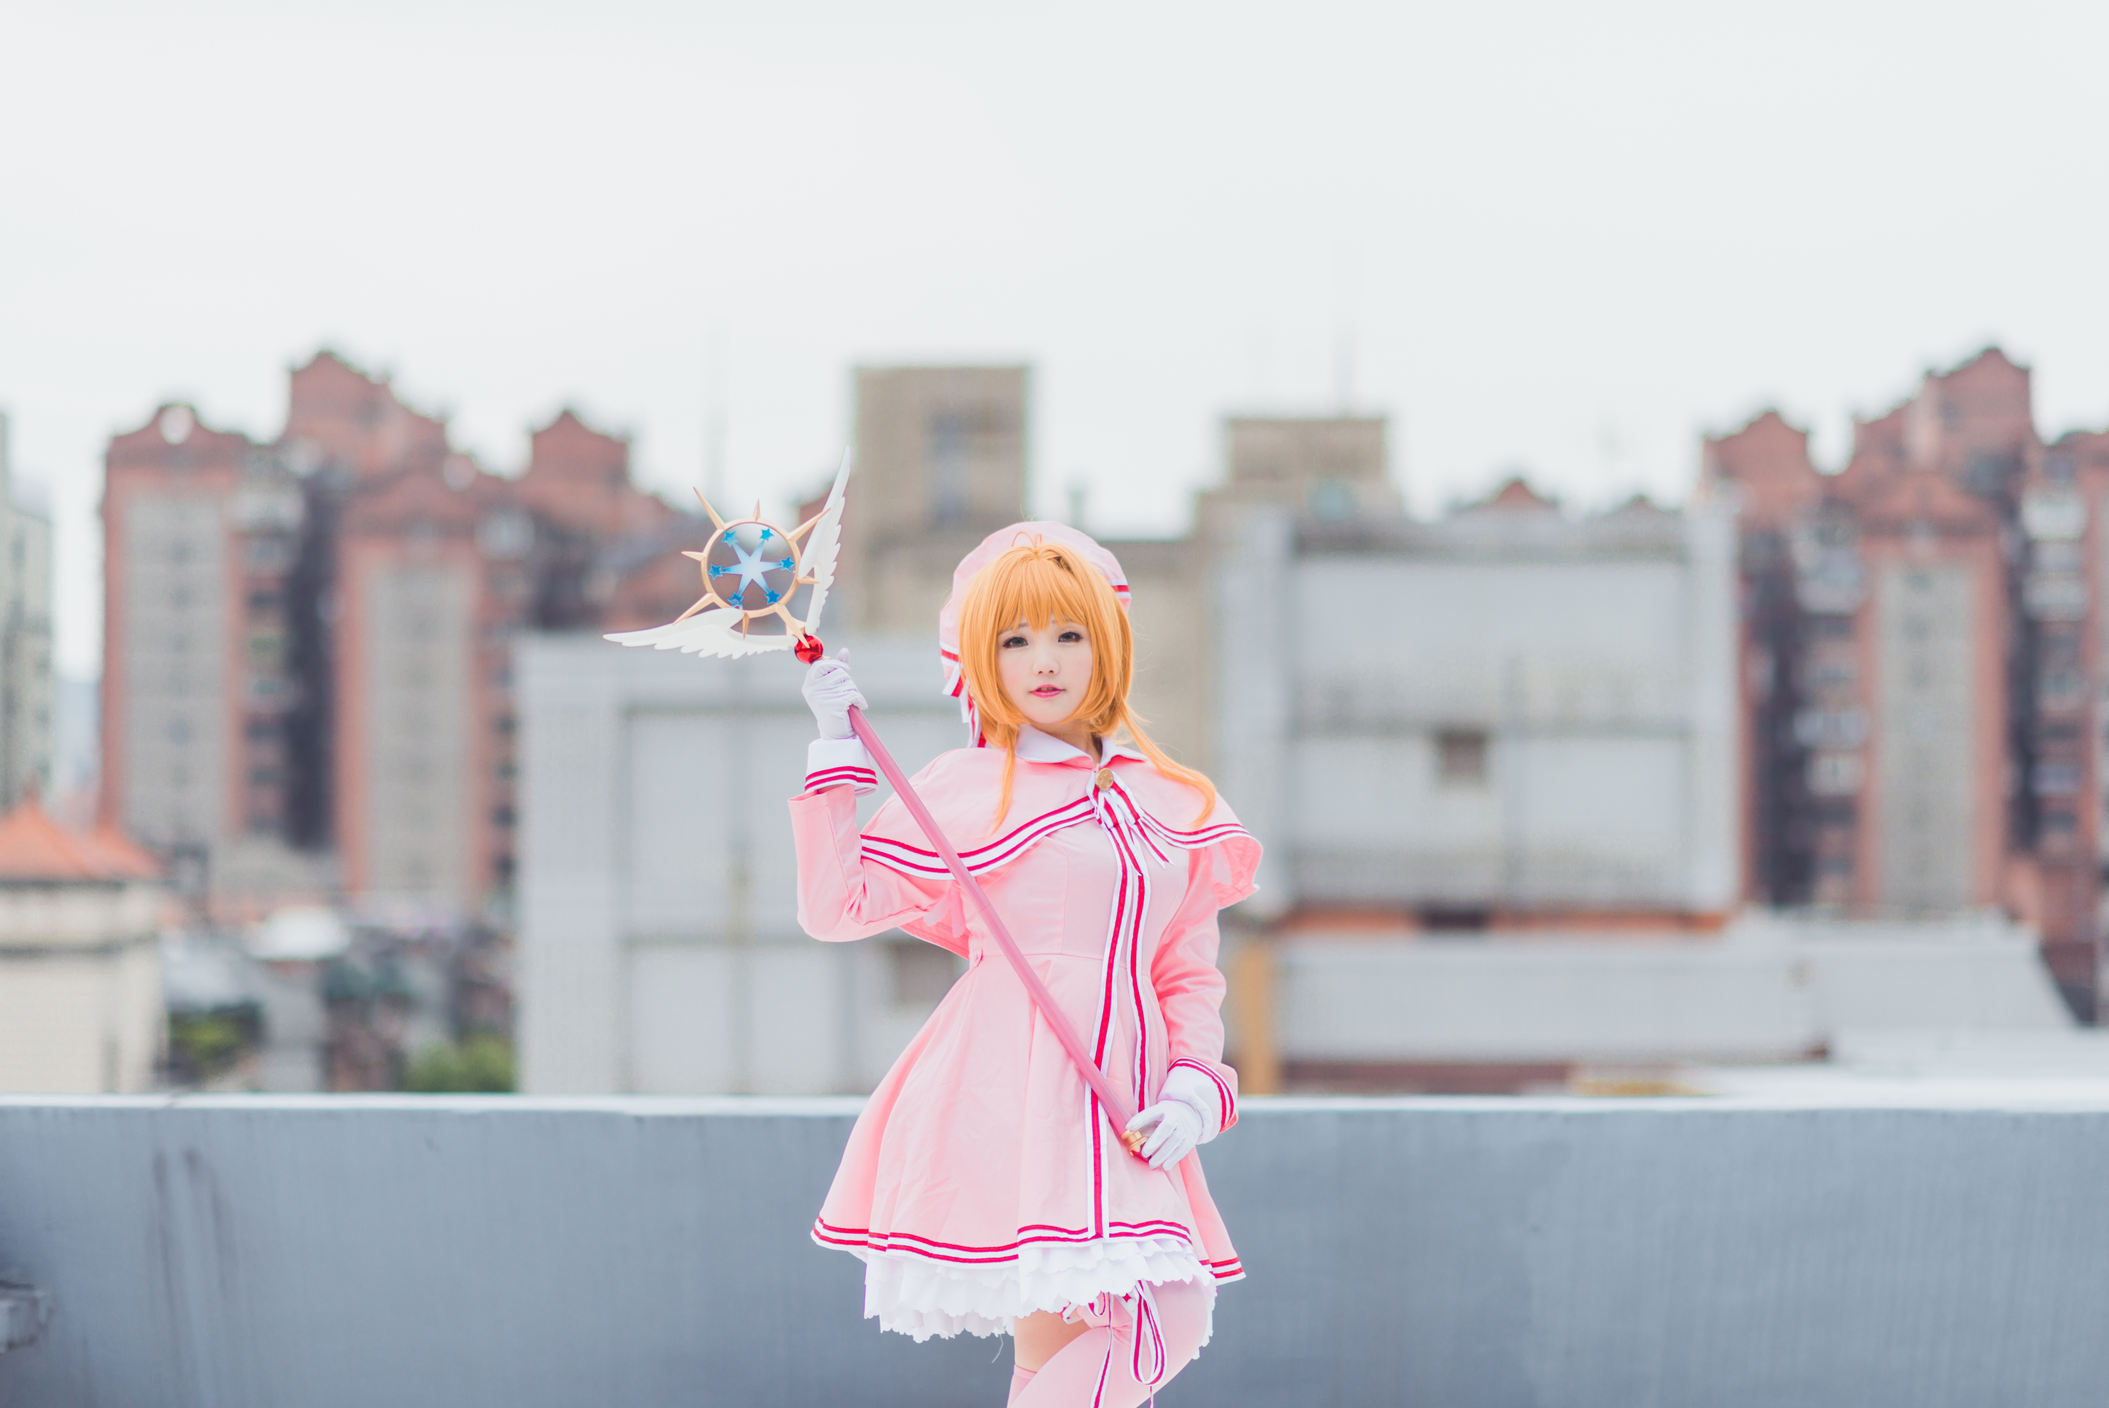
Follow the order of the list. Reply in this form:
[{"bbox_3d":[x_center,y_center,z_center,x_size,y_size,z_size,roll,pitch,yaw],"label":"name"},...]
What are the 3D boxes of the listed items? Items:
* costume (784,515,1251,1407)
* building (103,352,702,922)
[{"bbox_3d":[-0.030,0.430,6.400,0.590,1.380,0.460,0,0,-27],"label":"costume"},{"bbox_3d":[-44.000,-3.000,341.000,43.000,43.000,25.000,0,0,0],"label":"building"}]

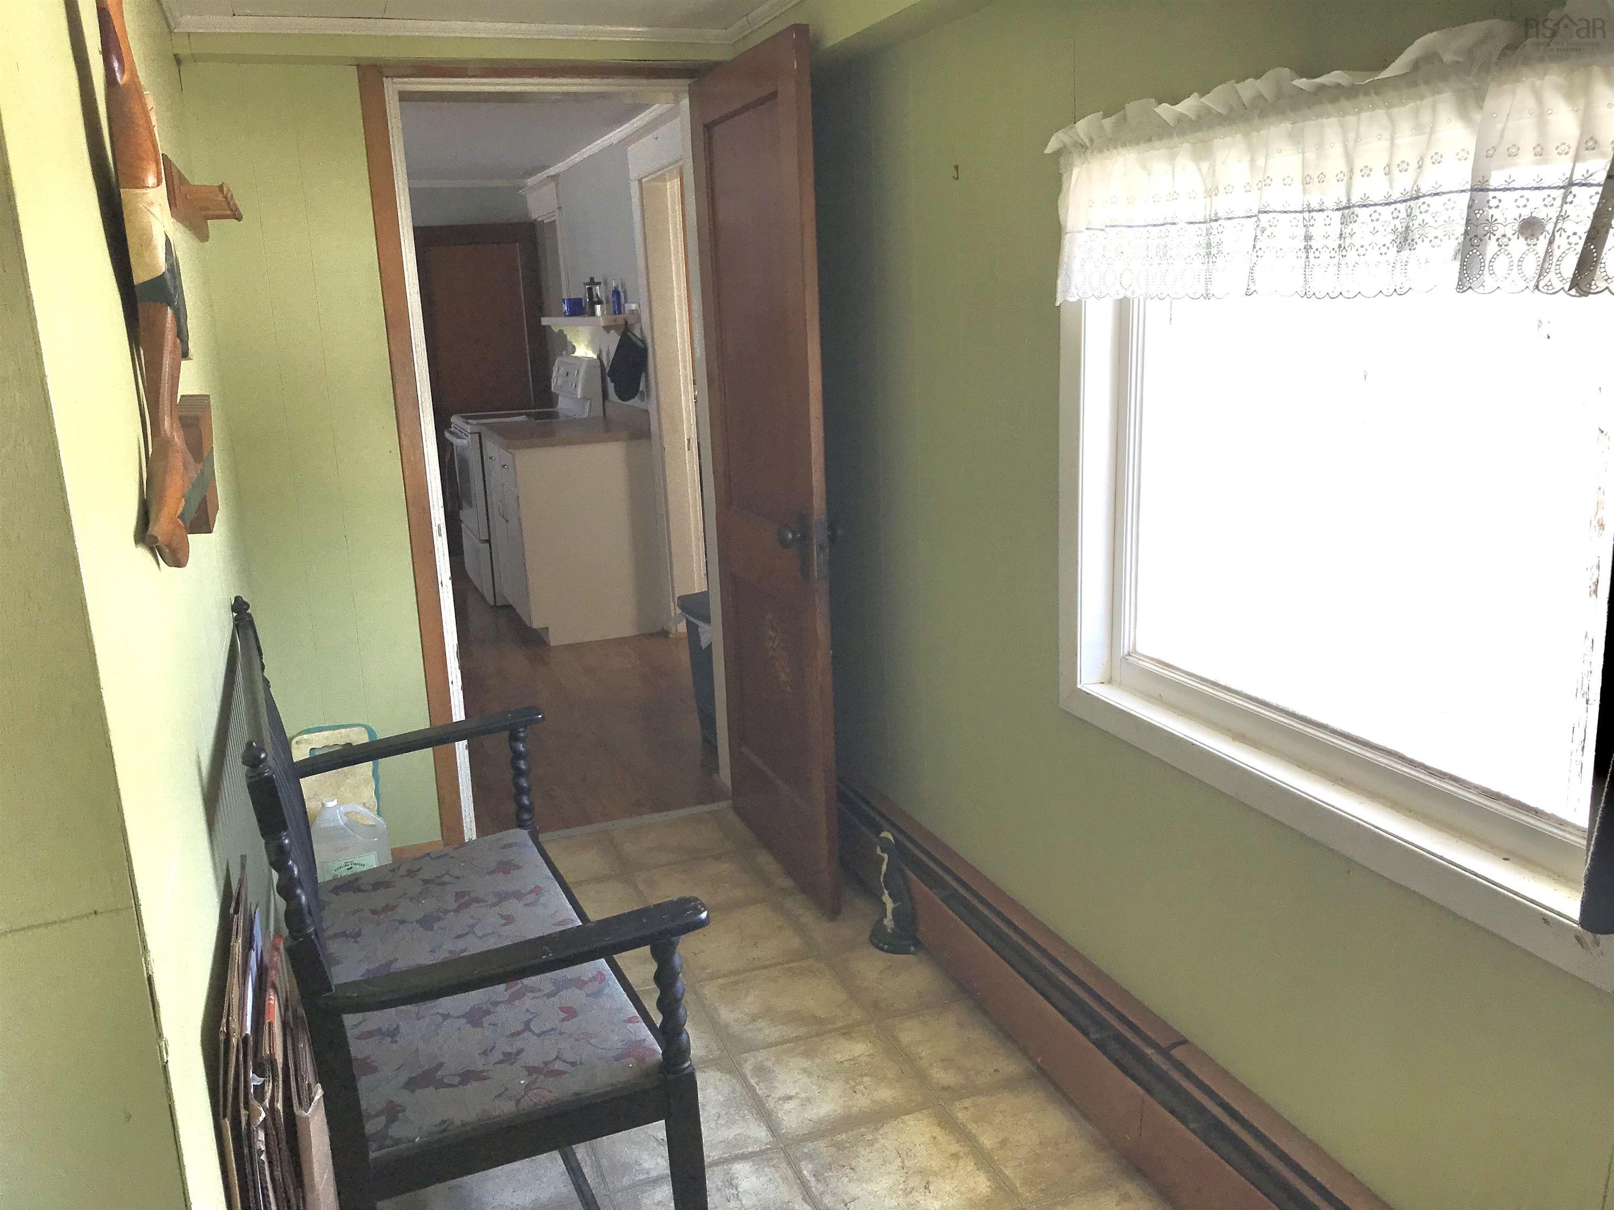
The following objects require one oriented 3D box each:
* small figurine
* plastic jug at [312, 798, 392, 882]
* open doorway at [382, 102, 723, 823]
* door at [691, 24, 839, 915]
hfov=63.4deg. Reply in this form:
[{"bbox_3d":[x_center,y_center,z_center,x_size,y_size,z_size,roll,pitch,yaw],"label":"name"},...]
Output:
[{"bbox_3d":[0.188,0.642,2.945,0.090,0.279,0.096,-7,14,-19],"label":"small figurine"},{"bbox_3d":[-1.128,0.616,3.244,0.186,0.295,0.126,-7,14,-19],"label":"plastic jug"},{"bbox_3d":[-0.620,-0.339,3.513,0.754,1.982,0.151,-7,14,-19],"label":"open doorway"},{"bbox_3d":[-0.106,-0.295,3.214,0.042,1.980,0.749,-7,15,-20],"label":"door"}]

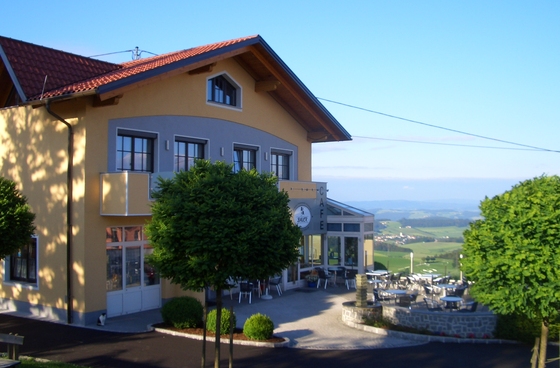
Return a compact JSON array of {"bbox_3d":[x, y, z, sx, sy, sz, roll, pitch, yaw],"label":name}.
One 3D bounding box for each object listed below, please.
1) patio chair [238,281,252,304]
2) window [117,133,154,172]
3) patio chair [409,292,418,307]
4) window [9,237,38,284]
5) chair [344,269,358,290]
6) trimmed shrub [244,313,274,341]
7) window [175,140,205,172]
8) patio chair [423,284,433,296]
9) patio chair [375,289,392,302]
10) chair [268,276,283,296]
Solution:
[{"bbox_3d":[-1.280,4.029,21.220,0.570,0.840,0.580,0,-2,7],"label":"patio chair"},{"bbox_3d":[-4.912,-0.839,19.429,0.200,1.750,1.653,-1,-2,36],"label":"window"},{"bbox_3d":[4.214,3.890,18.073,0.580,0.840,0.560,-1,-2,23],"label":"patio chair"},{"bbox_3d":[-8.960,2.700,19.765,1.895,1.525,0.200,-1,-2,36],"label":"window"},{"bbox_3d":[3.034,4.074,24.029,0.560,0.840,0.580,1,-2,-25],"label":"chair"},{"bbox_3d":[-0.592,3.901,15.600,0.860,0.770,0.860,0,-2,0],"label":"trimmed shrub"},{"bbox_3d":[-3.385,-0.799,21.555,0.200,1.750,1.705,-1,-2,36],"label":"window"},{"bbox_3d":[5.376,3.951,20.025,0.580,0.840,0.560,-1,-2,27],"label":"patio chair"},{"bbox_3d":[3.536,3.964,19.250,0.580,0.840,0.570,0,-2,12],"label":"patio chair"},{"bbox_3d":[-0.180,4.068,22.800,0.580,0.840,0.570,0,-2,12],"label":"chair"}]

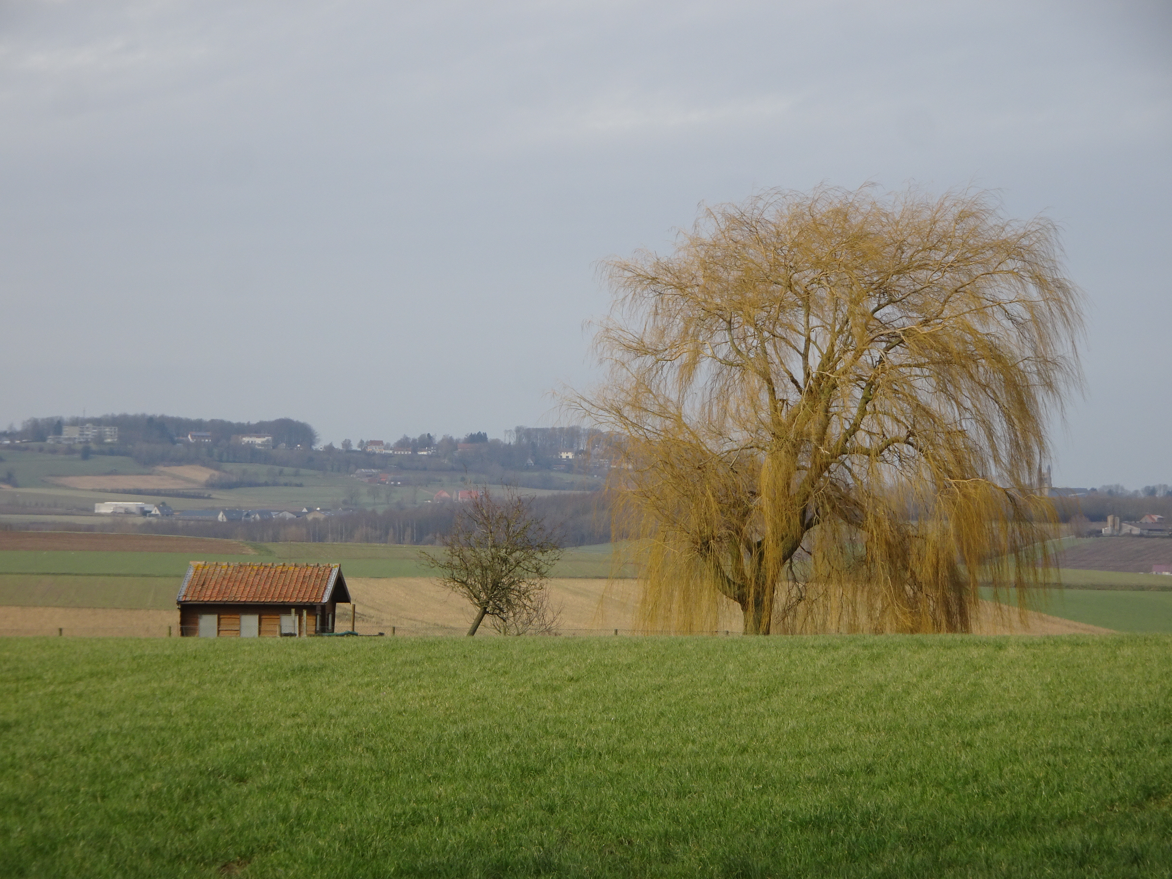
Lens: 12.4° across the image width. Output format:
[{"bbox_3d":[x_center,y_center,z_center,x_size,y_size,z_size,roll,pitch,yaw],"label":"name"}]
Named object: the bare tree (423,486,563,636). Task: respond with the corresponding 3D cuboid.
[{"bbox_3d":[-2.940,4.150,170.000,4.450,5.300,4.200,0,0,0],"label":"bare tree"}]

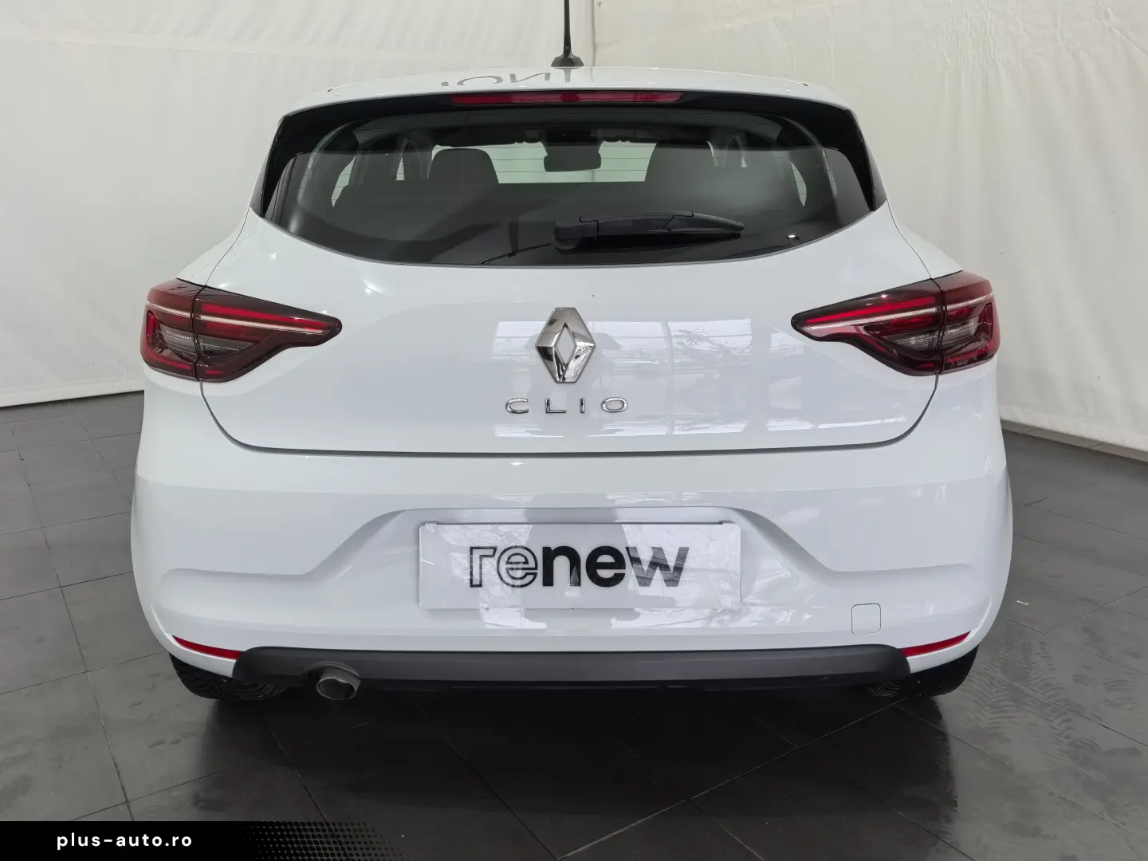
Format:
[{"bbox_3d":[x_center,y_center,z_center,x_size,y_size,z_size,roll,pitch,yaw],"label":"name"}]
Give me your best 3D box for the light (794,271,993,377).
[{"bbox_3d":[0.563,-0.186,1.505,0.430,0.165,0.270,-1,15,0],"label":"light"}]

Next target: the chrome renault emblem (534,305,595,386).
[{"bbox_3d":[-0.013,-0.135,1.415,0.094,0.120,0.018,0,3,0],"label":"chrome renault emblem"}]

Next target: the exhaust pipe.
[{"bbox_3d":[-0.398,0.419,1.571,0.068,0.060,0.120,-1,30,0],"label":"exhaust pipe"}]

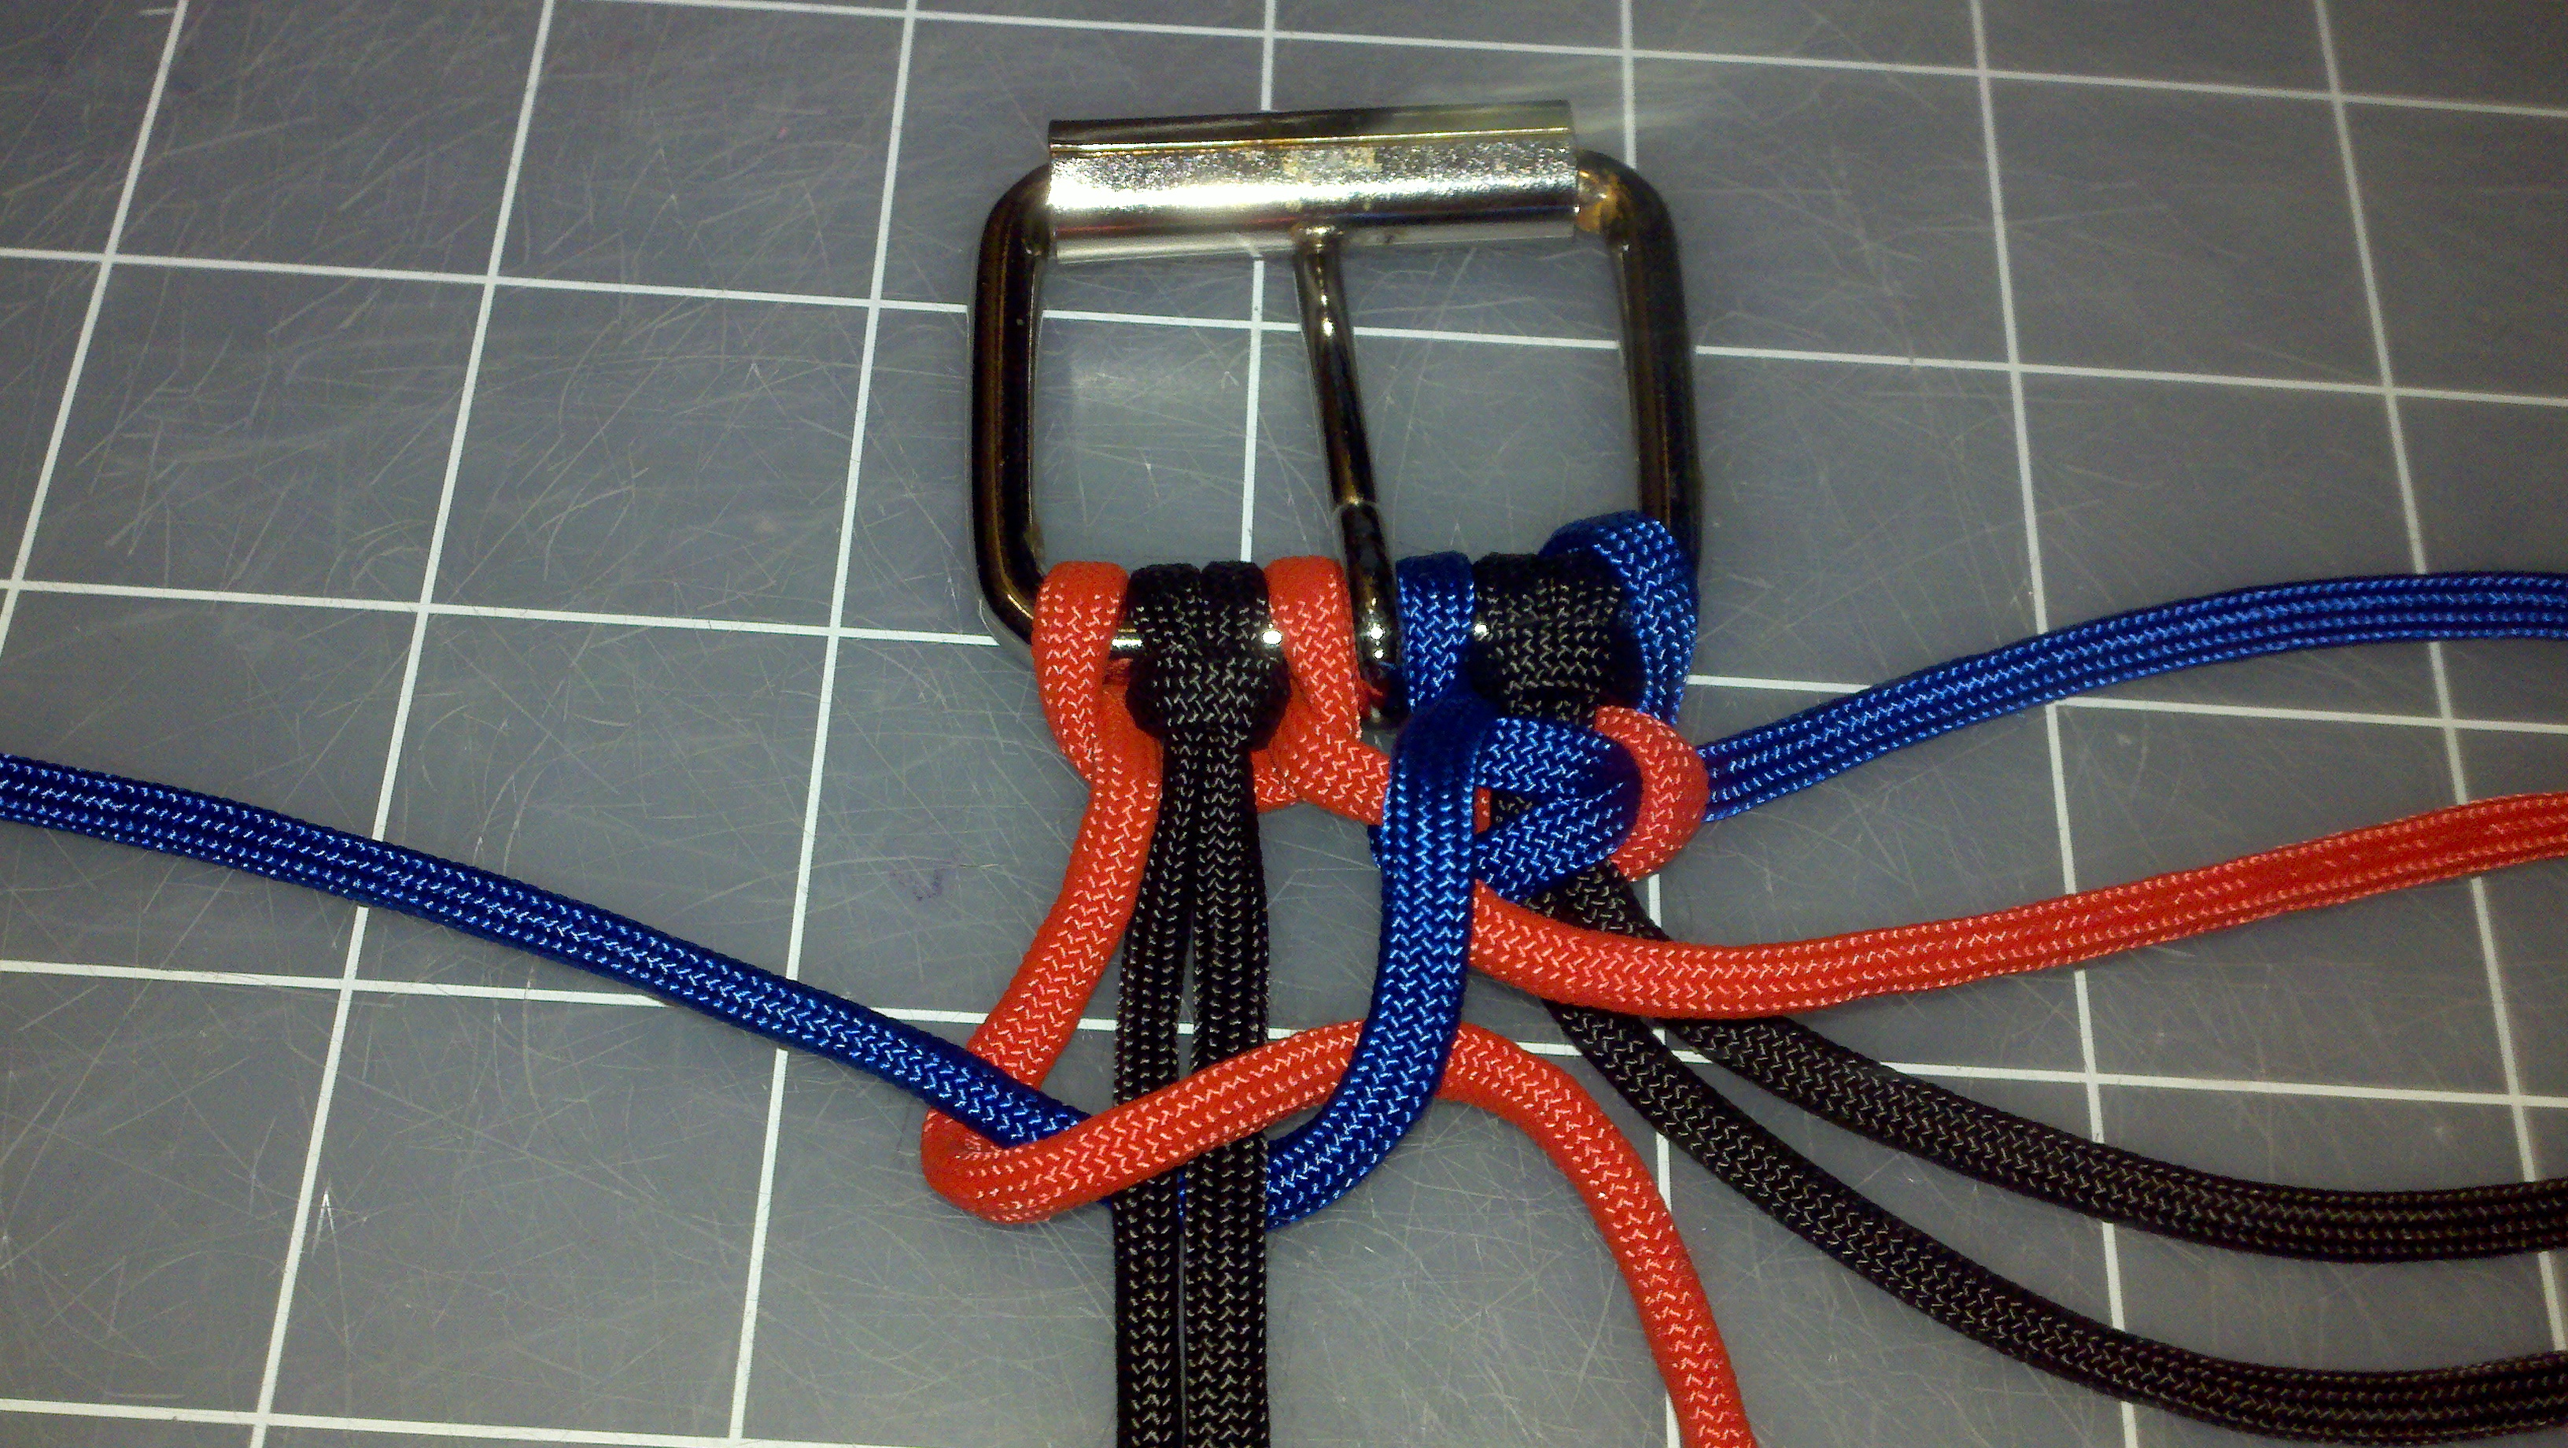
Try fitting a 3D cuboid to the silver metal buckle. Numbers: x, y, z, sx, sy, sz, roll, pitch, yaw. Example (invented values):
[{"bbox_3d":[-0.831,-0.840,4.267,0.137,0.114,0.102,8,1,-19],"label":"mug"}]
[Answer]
[{"bbox_3d":[0.003,-0.020,0.164,0.045,0.011,0.042,-1,65,-3],"label":"silver metal buckle"}]

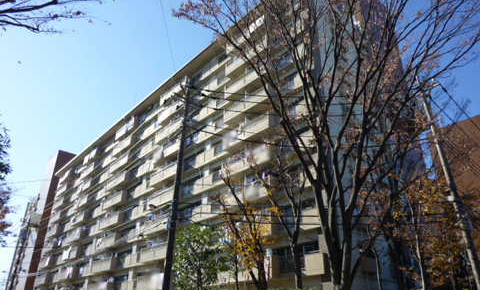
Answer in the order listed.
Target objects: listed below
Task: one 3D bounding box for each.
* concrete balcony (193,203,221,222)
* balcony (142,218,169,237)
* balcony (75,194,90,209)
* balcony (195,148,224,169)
[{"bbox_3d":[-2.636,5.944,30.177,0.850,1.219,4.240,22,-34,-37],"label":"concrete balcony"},{"bbox_3d":[-7.690,8.174,34.906,1.255,1.292,5.375,22,-34,-37],"label":"balcony"},{"bbox_3d":[-24.740,9.376,55.467,1.255,1.292,5.598,22,-34,-37],"label":"balcony"},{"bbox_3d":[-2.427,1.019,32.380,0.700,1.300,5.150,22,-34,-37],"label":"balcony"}]

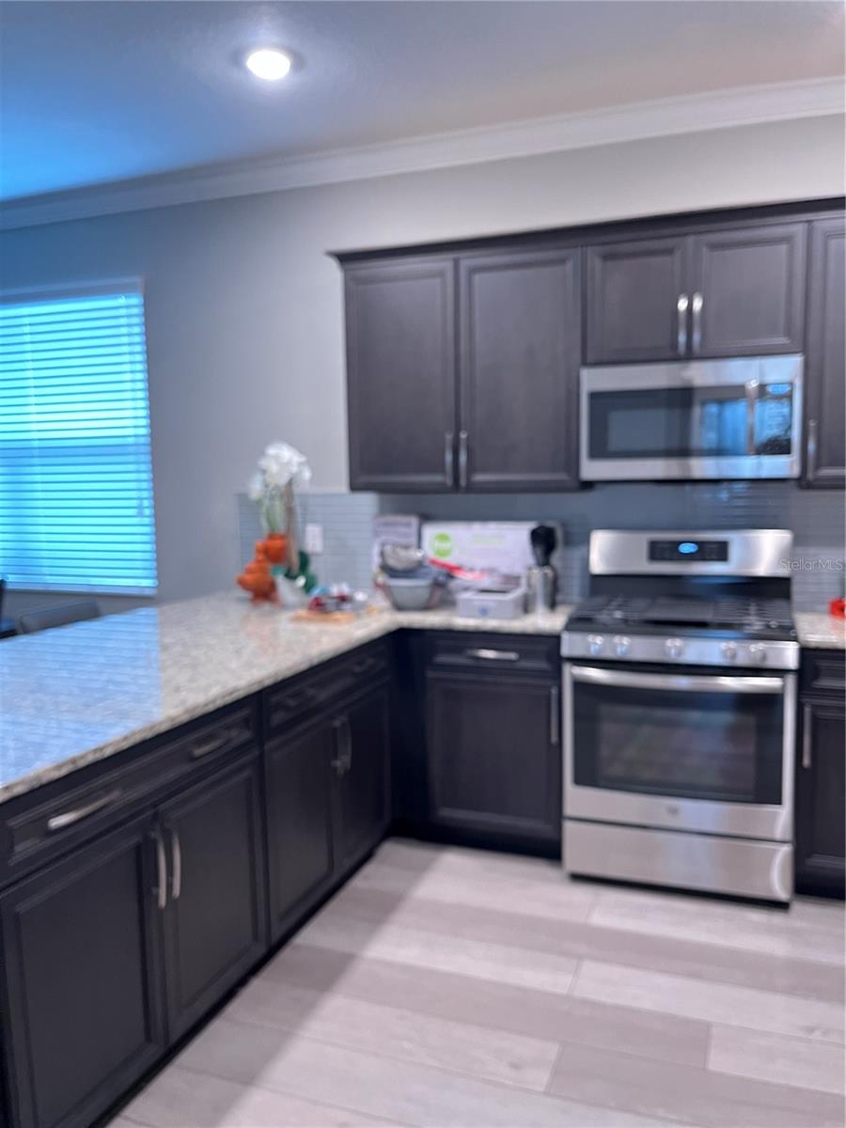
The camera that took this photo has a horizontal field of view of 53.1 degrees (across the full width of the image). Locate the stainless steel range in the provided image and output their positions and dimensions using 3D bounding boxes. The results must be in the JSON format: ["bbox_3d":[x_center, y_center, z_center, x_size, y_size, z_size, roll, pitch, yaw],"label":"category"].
[{"bbox_3d":[0.959,0.508,3.157,0.760,1.220,0.710,1,6,20],"label":"stainless steel range"}]

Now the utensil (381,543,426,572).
[{"bbox_3d":[-0.080,-0.024,3.529,0.185,0.110,0.185,-1,5,0],"label":"utensil"}]

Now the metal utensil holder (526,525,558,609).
[{"bbox_3d":[0.477,0.020,3.379,0.115,0.340,0.115,1,6,20],"label":"metal utensil holder"}]

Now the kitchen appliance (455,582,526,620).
[{"bbox_3d":[0.275,0.149,3.344,0.235,0.095,0.195,1,6,20],"label":"kitchen appliance"}]

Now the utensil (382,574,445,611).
[{"bbox_3d":[-0.030,0.121,3.498,0.225,0.130,0.225,1,6,20],"label":"utensil"}]

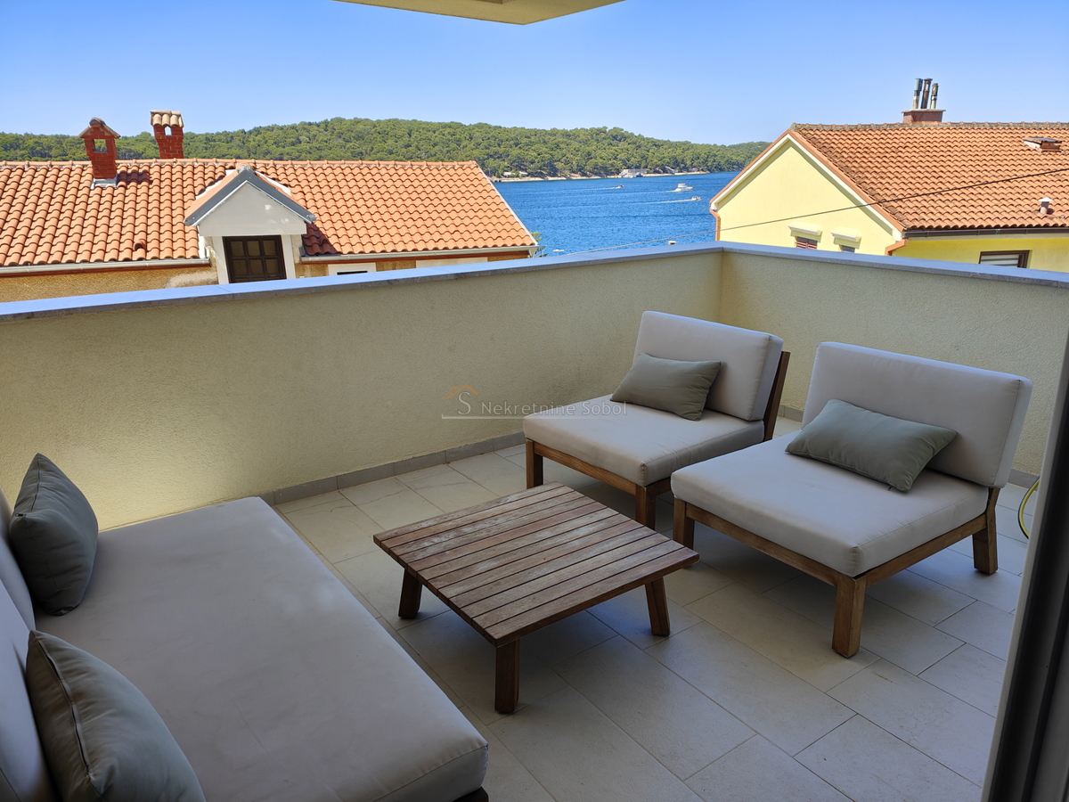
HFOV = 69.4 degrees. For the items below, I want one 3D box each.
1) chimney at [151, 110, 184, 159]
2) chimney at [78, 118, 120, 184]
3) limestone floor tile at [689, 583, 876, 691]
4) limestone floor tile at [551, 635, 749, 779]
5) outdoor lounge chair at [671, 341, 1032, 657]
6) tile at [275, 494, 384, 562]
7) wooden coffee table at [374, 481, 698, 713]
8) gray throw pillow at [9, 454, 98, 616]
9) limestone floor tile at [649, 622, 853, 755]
[{"bbox_3d":[-7.900,-5.637,16.764,0.630,1.180,0.550,-7,18,-20],"label":"chimney"},{"bbox_3d":[-8.342,-4.817,14.917,0.700,1.220,0.540,-7,18,-20],"label":"chimney"},{"bbox_3d":[0.838,0.799,2.670,0.302,0.010,0.598,-12,21,-34],"label":"limestone floor tile"},{"bbox_3d":[0.343,0.912,2.359,0.300,0.012,0.600,-13,21,-33],"label":"limestone floor tile"},{"bbox_3d":[1.207,0.277,3.002,1.100,0.790,0.810,-12,21,-34],"label":"outdoor lounge chair"},{"bbox_3d":[-0.882,0.566,3.473,0.302,0.010,0.620,-12,21,-34],"label":"tile"},{"bbox_3d":[-0.007,0.635,2.696,0.790,0.300,0.800,-12,21,-34],"label":"wooden coffee table"},{"bbox_3d":[-1.384,0.365,2.241,0.180,0.300,0.490,-16,22,-26],"label":"gray throw pillow"},{"bbox_3d":[0.654,0.878,2.416,0.302,0.010,0.598,-12,21,-34],"label":"limestone floor tile"}]

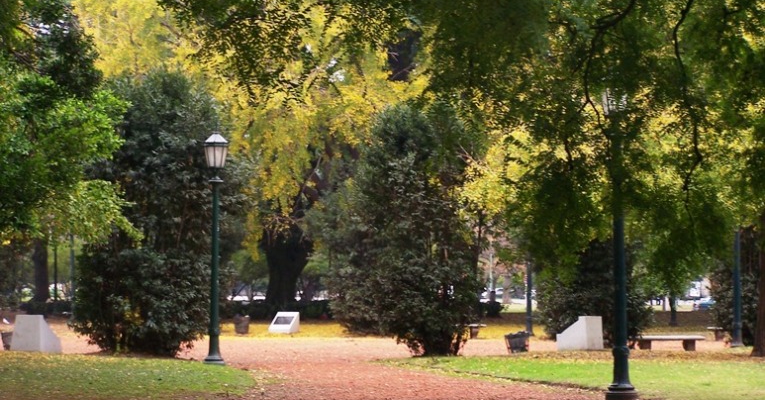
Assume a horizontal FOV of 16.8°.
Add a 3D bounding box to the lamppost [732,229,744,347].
[{"bbox_3d":[10.021,1.737,73.087,0.470,4.800,0.470,0,-2,0],"label":"lamppost"}]

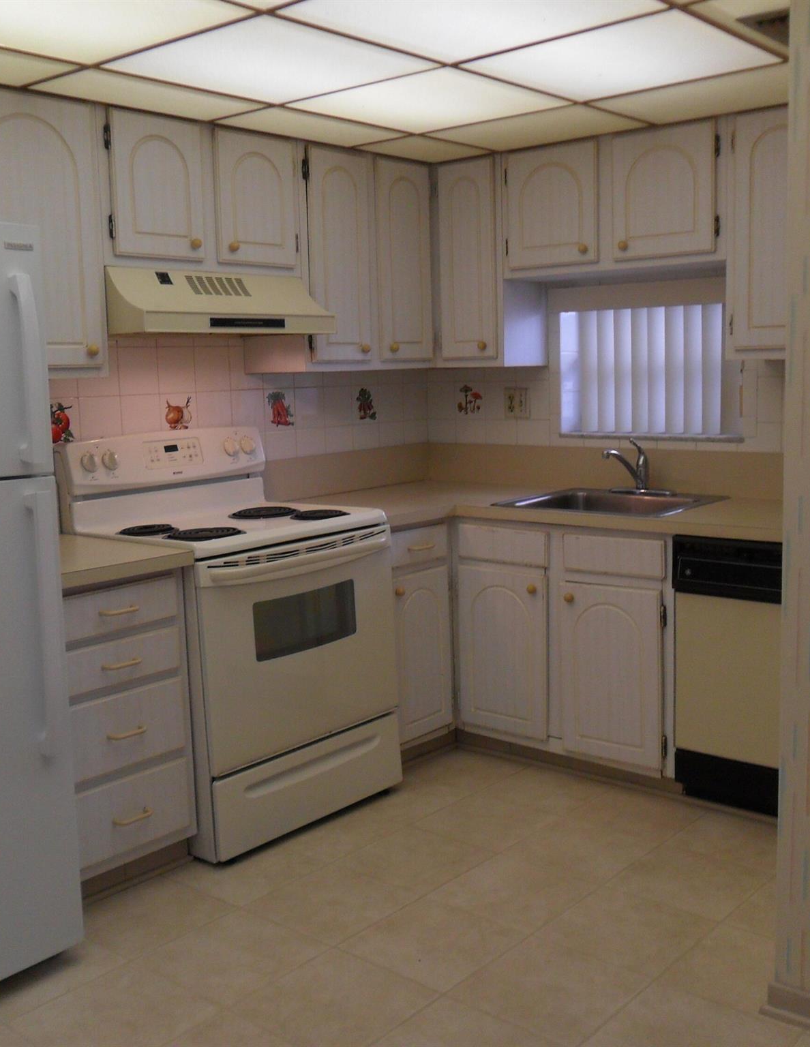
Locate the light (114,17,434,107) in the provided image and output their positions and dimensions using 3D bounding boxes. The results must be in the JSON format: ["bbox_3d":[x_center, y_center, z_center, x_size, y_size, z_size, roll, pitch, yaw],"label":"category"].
[{"bbox_3d":[-0.315,-1.102,2.605,0.587,0.030,0.583,5,11,40],"label":"light"}]

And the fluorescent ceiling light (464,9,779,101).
[{"bbox_3d":[0.528,-1.137,2.665,0.574,0.030,0.572,5,11,40],"label":"fluorescent ceiling light"}]

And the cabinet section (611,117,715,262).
[{"bbox_3d":[0.922,-1.071,3.579,0.368,0.404,0.320,6,11,41],"label":"cabinet section"}]

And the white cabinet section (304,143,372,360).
[{"bbox_3d":[-0.341,-0.920,3.838,0.335,0.735,0.340,6,11,40],"label":"white cabinet section"}]

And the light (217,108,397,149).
[{"bbox_3d":[-0.274,-1.217,3.352,0.282,0.030,0.572,5,11,40],"label":"light"}]

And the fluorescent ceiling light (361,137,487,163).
[{"bbox_3d":[0.069,-1.316,3.808,0.305,0.035,0.440,6,11,40],"label":"fluorescent ceiling light"}]

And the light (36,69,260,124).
[{"bbox_3d":[-0.661,-1.139,2.901,0.282,0.030,0.583,5,11,40],"label":"light"}]

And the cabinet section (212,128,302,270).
[{"bbox_3d":[-0.585,-1.025,3.525,0.320,0.404,0.335,6,11,41],"label":"cabinet section"}]

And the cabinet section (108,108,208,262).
[{"bbox_3d":[-0.825,-0.979,3.253,0.320,0.404,0.336,6,11,41],"label":"cabinet section"}]

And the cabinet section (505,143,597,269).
[{"bbox_3d":[0.604,-1.104,3.853,0.371,0.404,0.320,6,11,41],"label":"cabinet section"}]

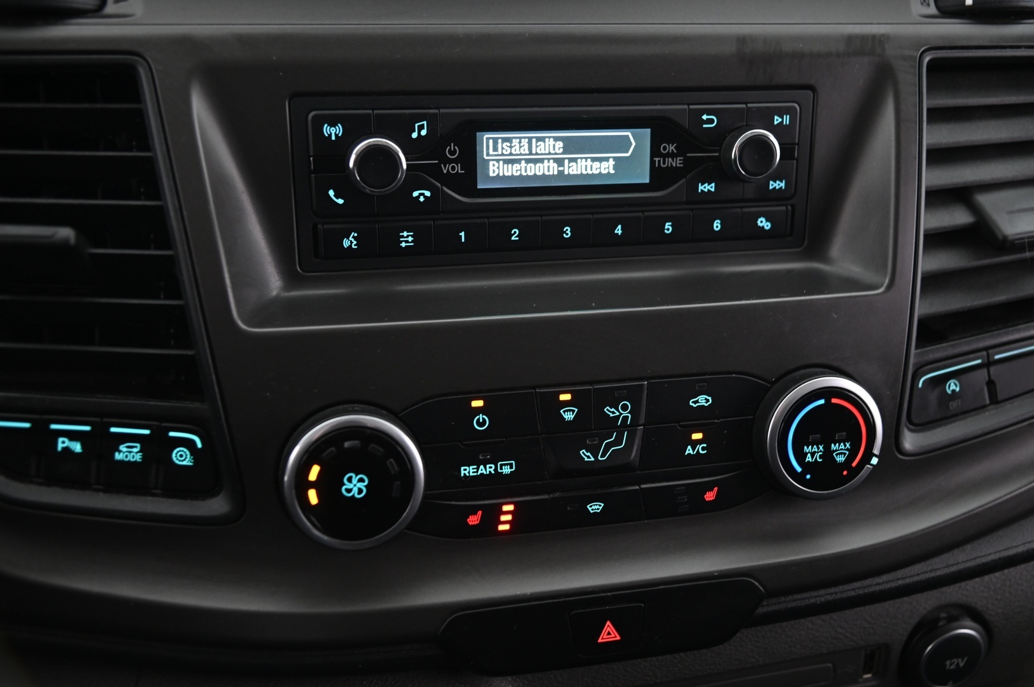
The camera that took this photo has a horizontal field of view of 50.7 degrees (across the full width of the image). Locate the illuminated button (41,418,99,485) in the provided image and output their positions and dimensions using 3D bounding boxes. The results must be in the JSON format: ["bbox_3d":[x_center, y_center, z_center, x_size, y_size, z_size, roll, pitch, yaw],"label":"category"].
[{"bbox_3d":[-0.159,0.038,0.393,0.022,0.024,0.007,3,2,6],"label":"illuminated button"}]

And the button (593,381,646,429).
[{"bbox_3d":[0.037,0.022,0.399,0.020,0.017,0.007,-4,5,-12],"label":"button"}]

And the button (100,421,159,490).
[{"bbox_3d":[-0.137,0.040,0.391,0.022,0.024,0.007,3,2,6],"label":"button"}]

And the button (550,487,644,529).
[{"bbox_3d":[0.028,0.060,0.398,0.035,0.013,0.007,-4,3,-12],"label":"button"}]

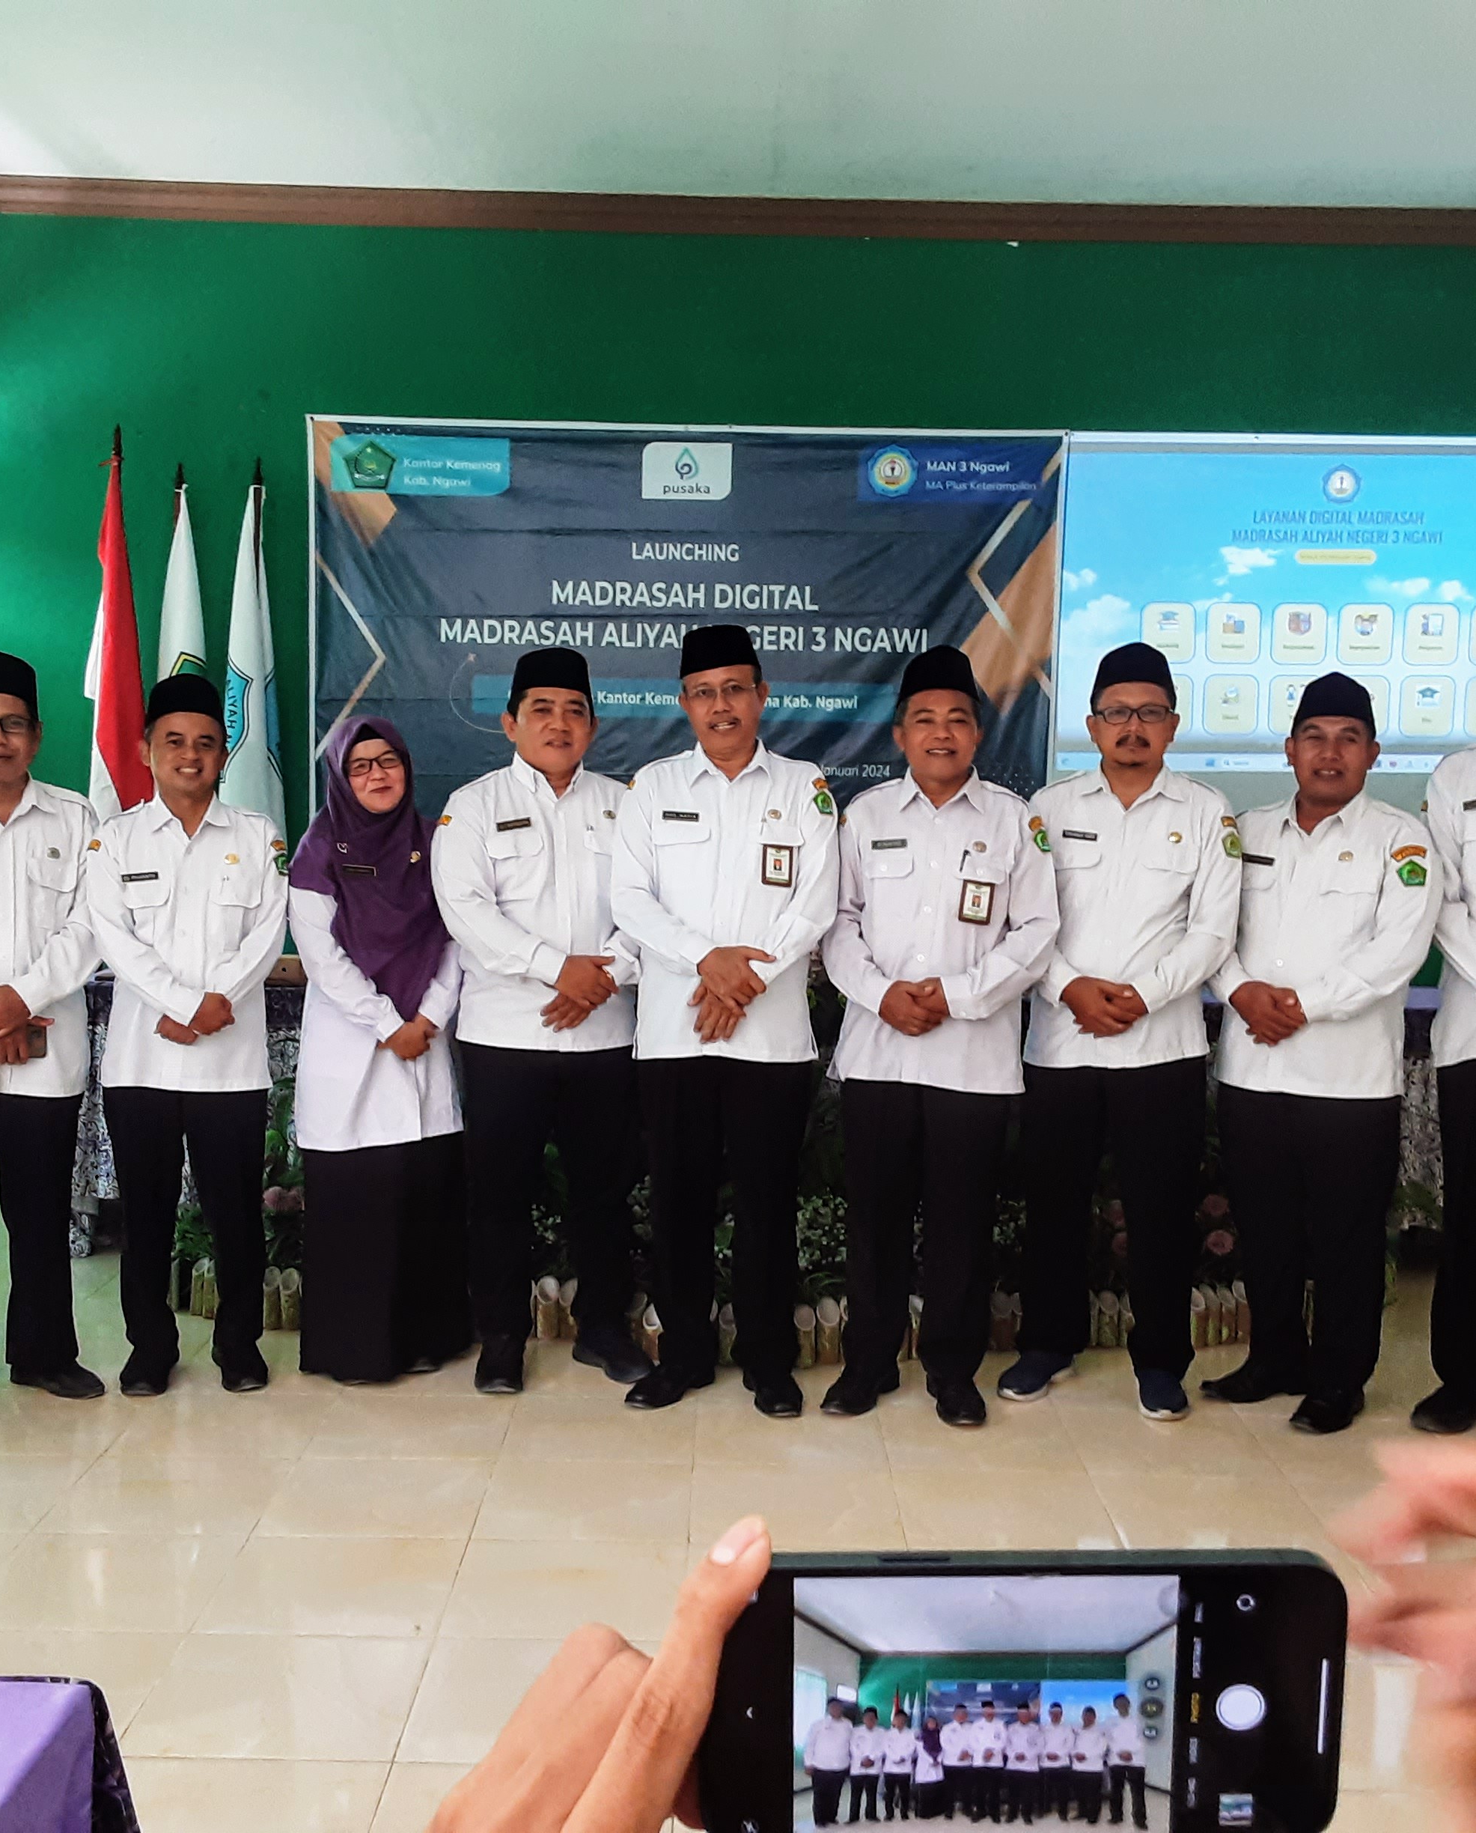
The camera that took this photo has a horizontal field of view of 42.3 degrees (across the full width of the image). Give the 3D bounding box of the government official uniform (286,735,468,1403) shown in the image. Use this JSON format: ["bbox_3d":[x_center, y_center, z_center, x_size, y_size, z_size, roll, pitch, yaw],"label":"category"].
[{"bbox_3d":[-0.845,0.297,4.510,0.430,1.540,0.340,-1,5,-22],"label":"government official uniform"}]

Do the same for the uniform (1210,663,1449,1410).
[{"bbox_3d":[1.357,0.286,4.388,0.518,1.671,0.340,4,6,33],"label":"uniform"}]

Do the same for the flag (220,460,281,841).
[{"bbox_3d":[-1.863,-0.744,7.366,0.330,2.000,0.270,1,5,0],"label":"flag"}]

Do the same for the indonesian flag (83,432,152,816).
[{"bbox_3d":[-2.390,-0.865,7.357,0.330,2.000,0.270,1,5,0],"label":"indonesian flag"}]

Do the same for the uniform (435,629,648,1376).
[{"bbox_3d":[-0.469,0.229,4.460,0.502,1.699,0.340,0,5,-16],"label":"uniform"}]

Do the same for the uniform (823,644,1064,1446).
[{"bbox_3d":[0.462,0.253,4.345,0.529,1.707,0.340,2,5,12],"label":"uniform"}]

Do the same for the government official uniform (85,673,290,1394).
[{"bbox_3d":[-1.259,0.259,4.366,0.446,1.622,0.340,0,5,-14],"label":"government official uniform"}]

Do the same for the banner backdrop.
[{"bbox_3d":[-0.224,-1.021,7.667,3.019,1.880,0.040,1,5,0],"label":"banner backdrop"}]

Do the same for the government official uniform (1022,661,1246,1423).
[{"bbox_3d":[0.903,0.249,4.383,0.496,1.726,0.340,3,5,17],"label":"government official uniform"}]

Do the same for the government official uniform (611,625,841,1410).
[{"bbox_3d":[-0.028,0.224,4.317,0.515,1.750,0.340,1,5,1],"label":"government official uniform"}]

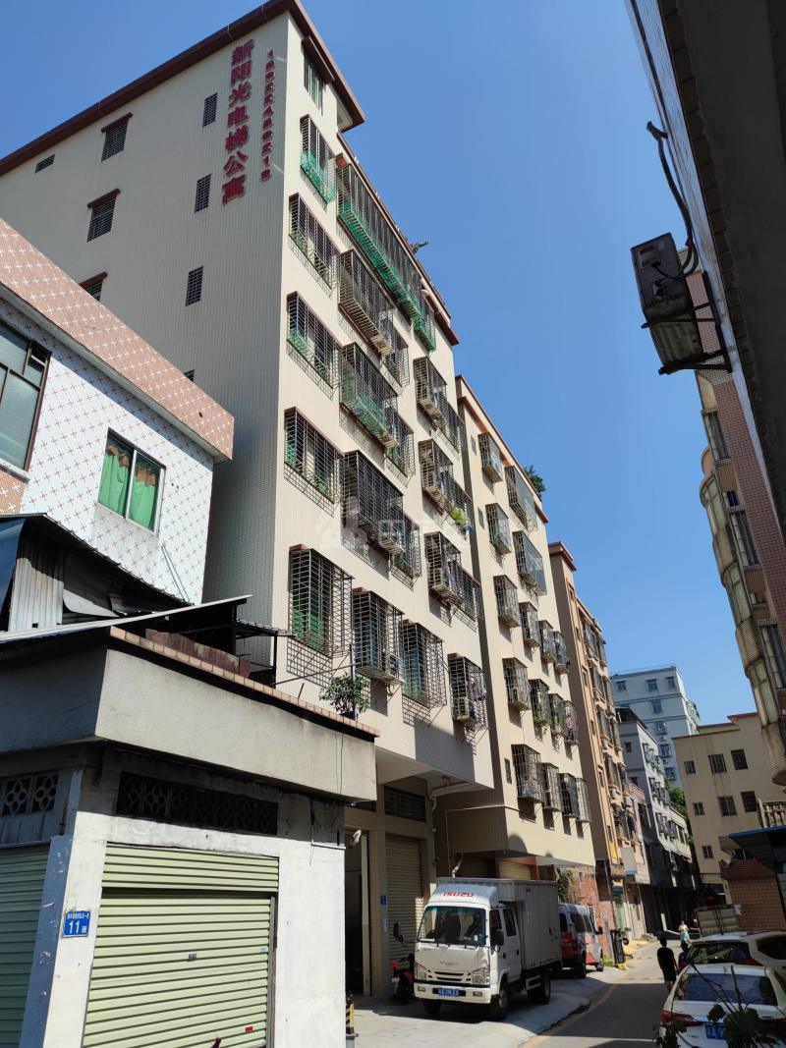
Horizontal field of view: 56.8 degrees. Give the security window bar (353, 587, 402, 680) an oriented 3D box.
[{"bbox_3d":[-0.261,2.565,16.097,0.450,1.700,1.700,-14,-28,22],"label":"security window bar"}]

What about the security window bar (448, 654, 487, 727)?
[{"bbox_3d":[2.188,4.801,20.505,0.500,1.659,1.643,-14,-30,23],"label":"security window bar"}]

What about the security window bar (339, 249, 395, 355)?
[{"bbox_3d":[-0.677,-5.979,19.707,0.463,1.636,2.336,-15,-30,22],"label":"security window bar"}]

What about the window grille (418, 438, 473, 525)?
[{"bbox_3d":[1.745,-1.143,23.170,0.450,1.760,3.260,-14,-28,22],"label":"window grille"}]

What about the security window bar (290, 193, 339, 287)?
[{"bbox_3d":[-1.886,-6.957,17.967,0.320,1.210,1.980,-14,-28,22],"label":"security window bar"}]

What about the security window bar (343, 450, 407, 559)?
[{"bbox_3d":[-0.412,-0.432,17.672,0.440,1.777,2.320,-14,-30,23],"label":"security window bar"}]

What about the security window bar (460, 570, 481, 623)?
[{"bbox_3d":[2.388,2.237,22.677,0.360,1.190,1.579,-14,-30,23],"label":"security window bar"}]

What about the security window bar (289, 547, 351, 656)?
[{"bbox_3d":[-1.319,1.483,13.456,0.453,1.636,1.528,-15,-30,22],"label":"security window bar"}]

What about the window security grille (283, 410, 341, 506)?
[{"bbox_3d":[-1.633,-1.443,15.612,0.310,1.200,2.014,-14,-30,23],"label":"window security grille"}]

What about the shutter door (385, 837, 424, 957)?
[{"bbox_3d":[0.366,10.245,19.222,0.120,3.550,2.300,-15,-30,22],"label":"shutter door"}]

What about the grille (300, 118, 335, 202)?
[{"bbox_3d":[-1.937,-9.690,19.187,0.355,1.823,1.261,-15,-30,22],"label":"grille"}]

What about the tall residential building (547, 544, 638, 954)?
[{"bbox_3d":[9.147,14.524,47.948,10.000,22.400,11.500,-15,-30,22],"label":"tall residential building"}]

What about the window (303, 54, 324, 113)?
[{"bbox_3d":[-2.340,-12.882,21.407,0.150,1.491,1.099,-14,-29,22],"label":"window"}]

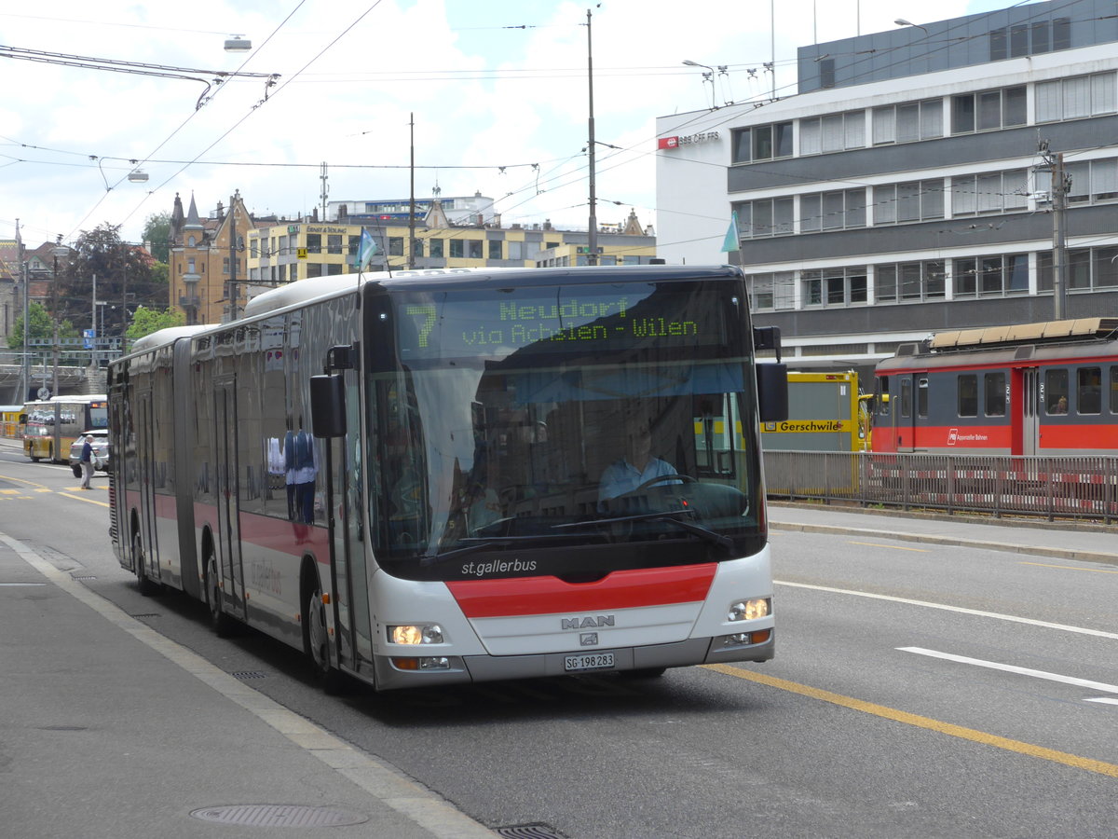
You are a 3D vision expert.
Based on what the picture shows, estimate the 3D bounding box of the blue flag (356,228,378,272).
[{"bbox_3d":[-1.168,-1.032,17.650,0.160,0.270,0.130,-3,1,0],"label":"blue flag"}]

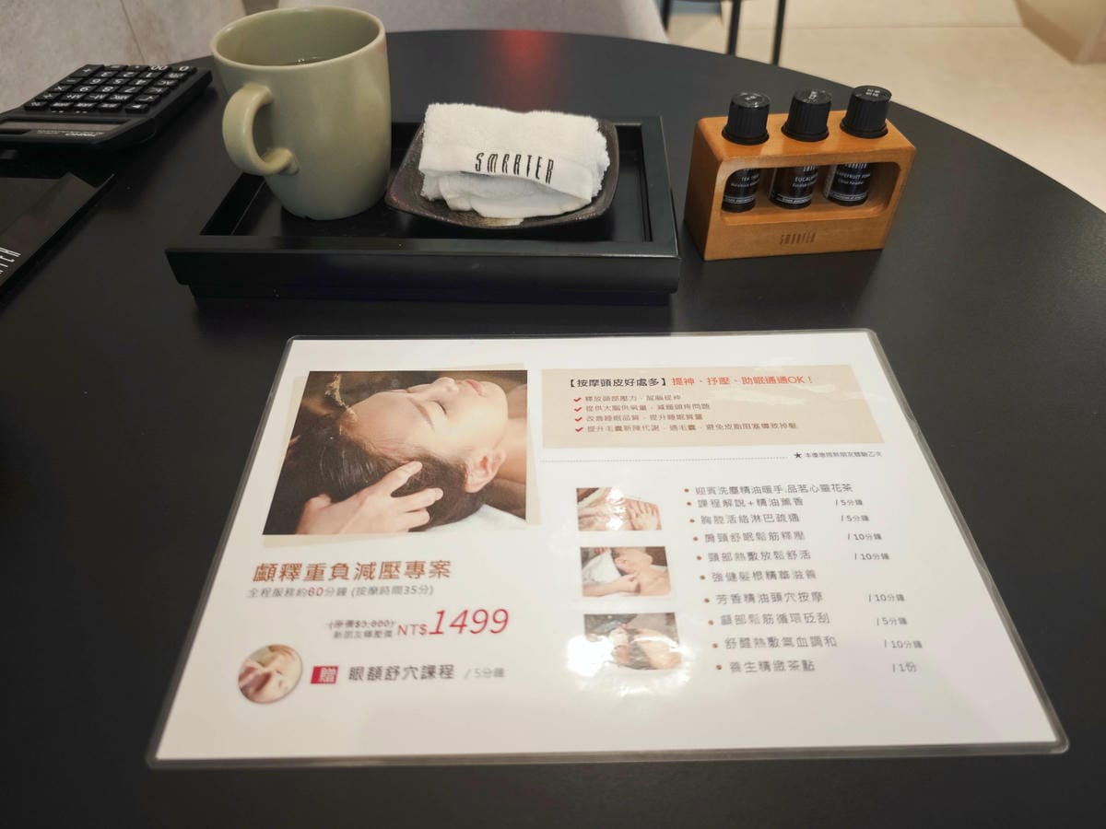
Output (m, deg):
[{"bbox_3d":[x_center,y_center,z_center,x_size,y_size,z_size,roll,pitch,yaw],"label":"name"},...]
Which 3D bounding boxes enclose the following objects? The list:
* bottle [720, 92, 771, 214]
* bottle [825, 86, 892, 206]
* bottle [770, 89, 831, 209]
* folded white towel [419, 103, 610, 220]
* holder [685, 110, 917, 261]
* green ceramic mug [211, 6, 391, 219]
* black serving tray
[{"bbox_3d":[0.105,-0.144,0.407,0.025,0.061,0.025,-5,47,-4],"label":"bottle"},{"bbox_3d":[0.171,-0.150,0.412,0.025,0.061,0.025,-5,47,-4],"label":"bottle"},{"bbox_3d":[0.138,-0.147,0.410,0.025,0.061,0.025,-5,47,-4],"label":"bottle"},{"bbox_3d":[-0.021,-0.147,0.429,0.104,0.036,0.062,7,48,7],"label":"folded white towel"},{"bbox_3d":[0.137,-0.132,0.423,0.107,0.063,0.046,-5,47,-4],"label":"holder"},{"bbox_3d":[-0.138,-0.161,0.416,0.090,0.092,0.114,15,49,14],"label":"green ceramic mug"},{"bbox_3d":[-0.065,-0.128,0.442,0.266,0.033,0.157,1,47,2],"label":"black serving tray"}]

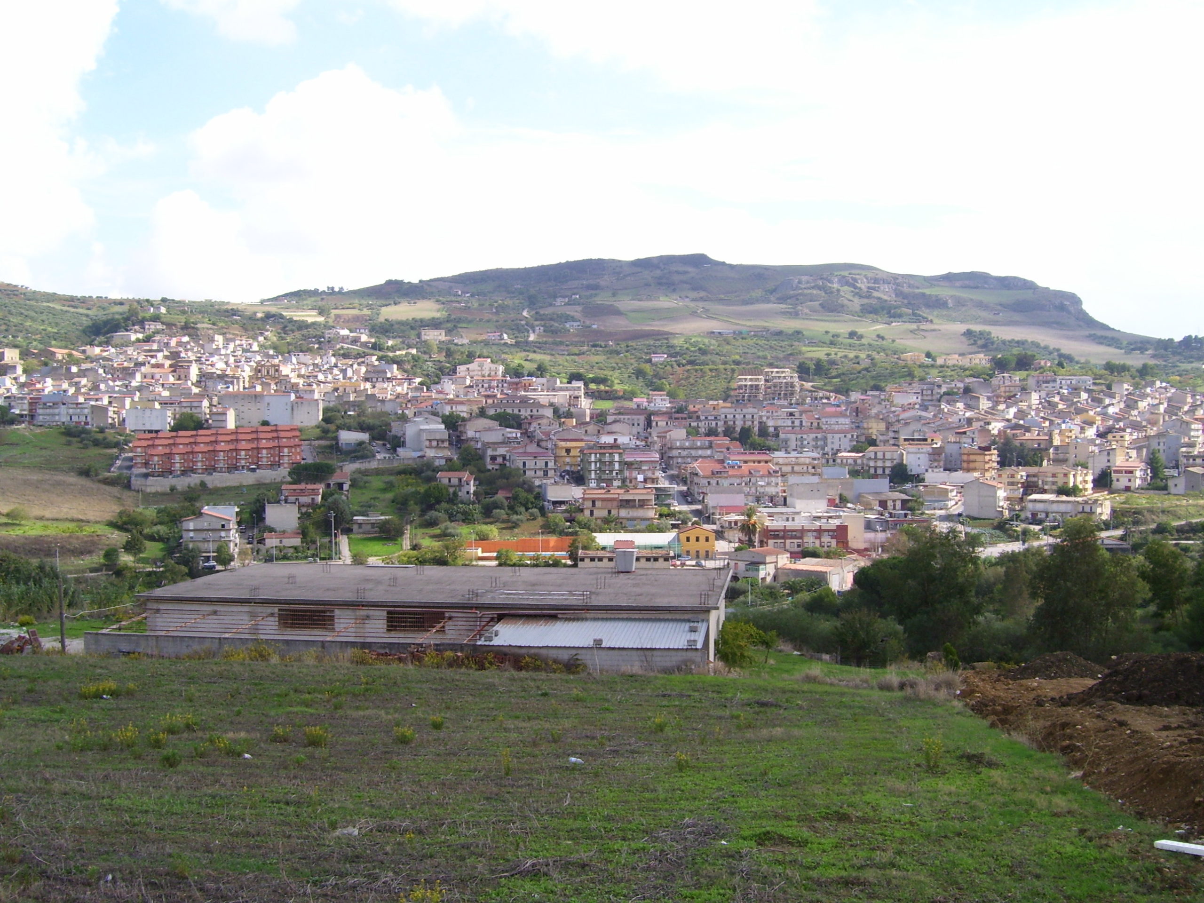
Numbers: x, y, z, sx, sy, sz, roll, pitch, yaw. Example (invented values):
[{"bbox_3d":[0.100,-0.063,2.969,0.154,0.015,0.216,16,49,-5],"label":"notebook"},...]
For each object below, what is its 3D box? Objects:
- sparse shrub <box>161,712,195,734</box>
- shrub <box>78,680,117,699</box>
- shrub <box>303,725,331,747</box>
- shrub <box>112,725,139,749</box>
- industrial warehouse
[{"bbox_3d":[-7.506,4.821,22.823,0.612,0.361,0.520,0,1,-18],"label":"sparse shrub"},{"bbox_3d":[-12.883,6.087,32.916,1.000,0.475,0.850,0,1,-21],"label":"shrub"},{"bbox_3d":[-4.521,4.514,20.416,0.430,0.338,0.365,0,1,-13],"label":"shrub"},{"bbox_3d":[-7.446,4.461,20.113,0.409,0.361,0.347,0,1,-20],"label":"shrub"},{"bbox_3d":[-7.888,8.432,64.688,27.910,3.600,20.730,0,1,8],"label":"industrial warehouse"}]

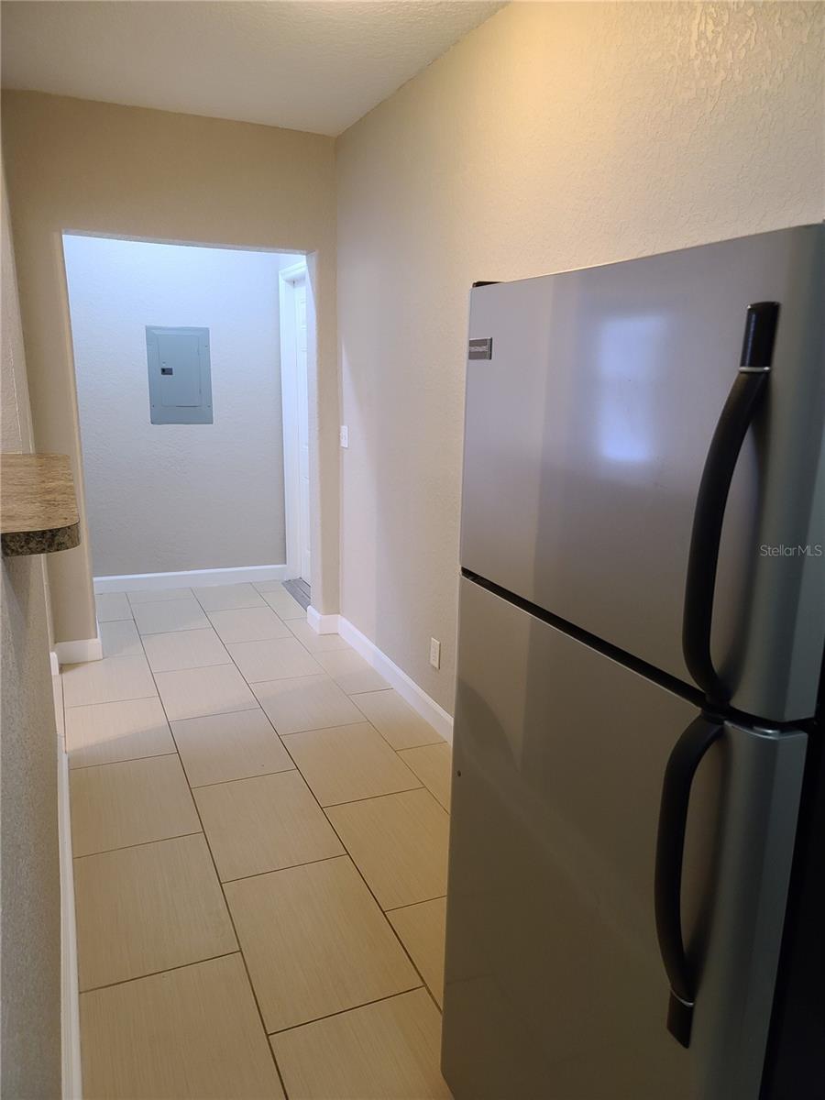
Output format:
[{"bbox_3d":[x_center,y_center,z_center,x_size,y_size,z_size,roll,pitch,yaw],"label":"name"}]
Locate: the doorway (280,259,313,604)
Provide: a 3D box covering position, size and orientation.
[{"bbox_3d":[-0.656,-0.707,5.025,0.154,2.090,0.891,-4,15,-24],"label":"doorway"}]

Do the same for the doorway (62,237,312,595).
[{"bbox_3d":[-1.094,-0.502,4.164,1.187,2.066,0.219,-4,15,-24],"label":"doorway"}]

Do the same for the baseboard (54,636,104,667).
[{"bbox_3d":[-1.688,0.513,4.038,0.204,0.119,0.022,-4,15,-24],"label":"baseboard"}]

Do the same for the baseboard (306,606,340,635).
[{"bbox_3d":[-0.531,0.400,4.649,0.101,0.115,0.235,-4,15,-24],"label":"baseboard"}]

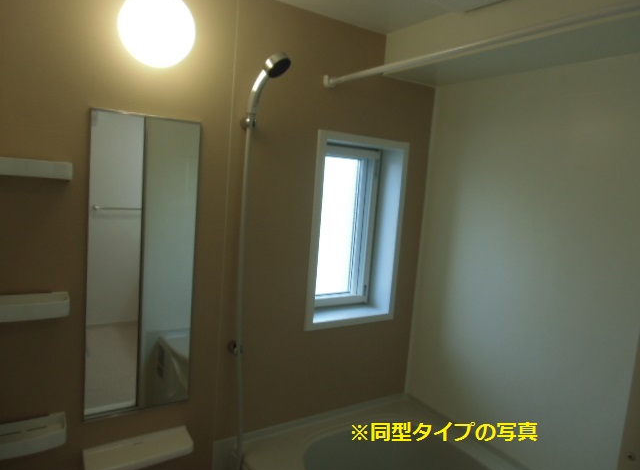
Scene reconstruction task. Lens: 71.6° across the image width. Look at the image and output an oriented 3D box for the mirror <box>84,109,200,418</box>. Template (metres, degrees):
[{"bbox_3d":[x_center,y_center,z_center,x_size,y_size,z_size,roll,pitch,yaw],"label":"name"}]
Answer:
[{"bbox_3d":[-0.516,0.101,1.307,0.300,0.880,0.025,0,7,-33],"label":"mirror"}]

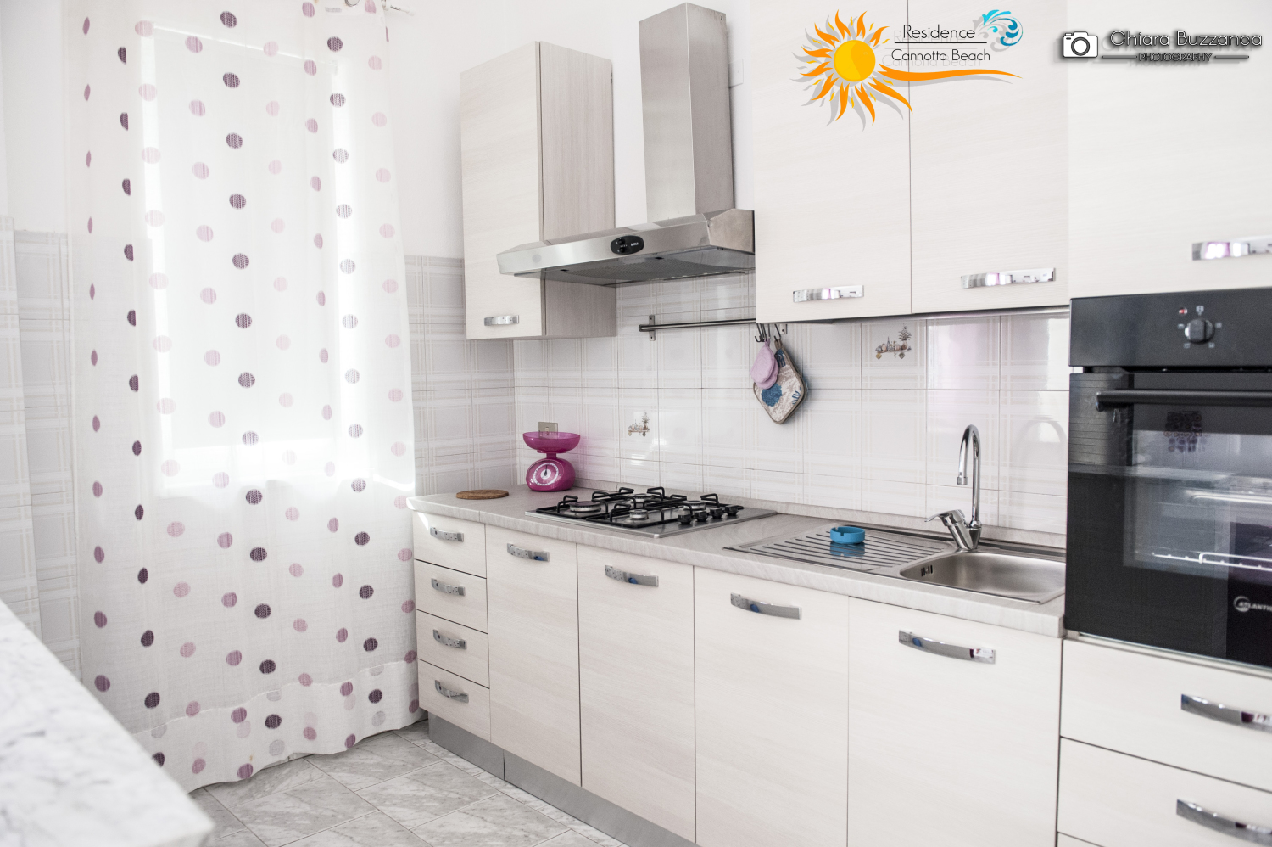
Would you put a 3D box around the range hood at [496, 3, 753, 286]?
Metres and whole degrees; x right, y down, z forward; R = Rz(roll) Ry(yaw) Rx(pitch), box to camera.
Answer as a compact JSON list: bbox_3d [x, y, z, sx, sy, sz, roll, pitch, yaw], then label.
[{"bbox_3d":[0.051,-0.859,2.551,0.867,0.793,0.531,3,5,44],"label":"range hood"}]

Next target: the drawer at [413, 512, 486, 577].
[{"bbox_3d":[-0.490,0.398,3.087,0.433,0.180,0.475,3,5,44],"label":"drawer"}]

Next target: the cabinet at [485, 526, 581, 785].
[{"bbox_3d":[-0.140,0.689,2.845,0.450,0.736,0.553,3,5,44],"label":"cabinet"}]

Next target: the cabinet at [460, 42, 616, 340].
[{"bbox_3d":[-0.353,-0.791,3.071,0.432,0.963,0.351,3,5,44],"label":"cabinet"}]

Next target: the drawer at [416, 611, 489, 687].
[{"bbox_3d":[-0.488,0.768,3.124,0.433,0.183,0.468,3,5,44],"label":"drawer"}]

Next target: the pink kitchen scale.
[{"bbox_3d":[-0.329,0.144,3.363,0.205,0.220,0.195,2,5,41],"label":"pink kitchen scale"}]

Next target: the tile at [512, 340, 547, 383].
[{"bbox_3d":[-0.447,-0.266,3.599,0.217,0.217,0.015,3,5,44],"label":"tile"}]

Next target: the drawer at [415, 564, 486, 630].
[{"bbox_3d":[-0.504,0.591,3.130,0.437,0.187,0.471,3,5,44],"label":"drawer"}]

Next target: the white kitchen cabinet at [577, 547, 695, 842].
[{"bbox_3d":[0.180,0.714,2.561,0.443,0.738,0.584,3,5,44],"label":"white kitchen cabinet"}]

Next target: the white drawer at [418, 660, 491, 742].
[{"bbox_3d":[-0.485,0.952,3.136,0.433,0.182,0.468,3,5,44],"label":"white drawer"}]

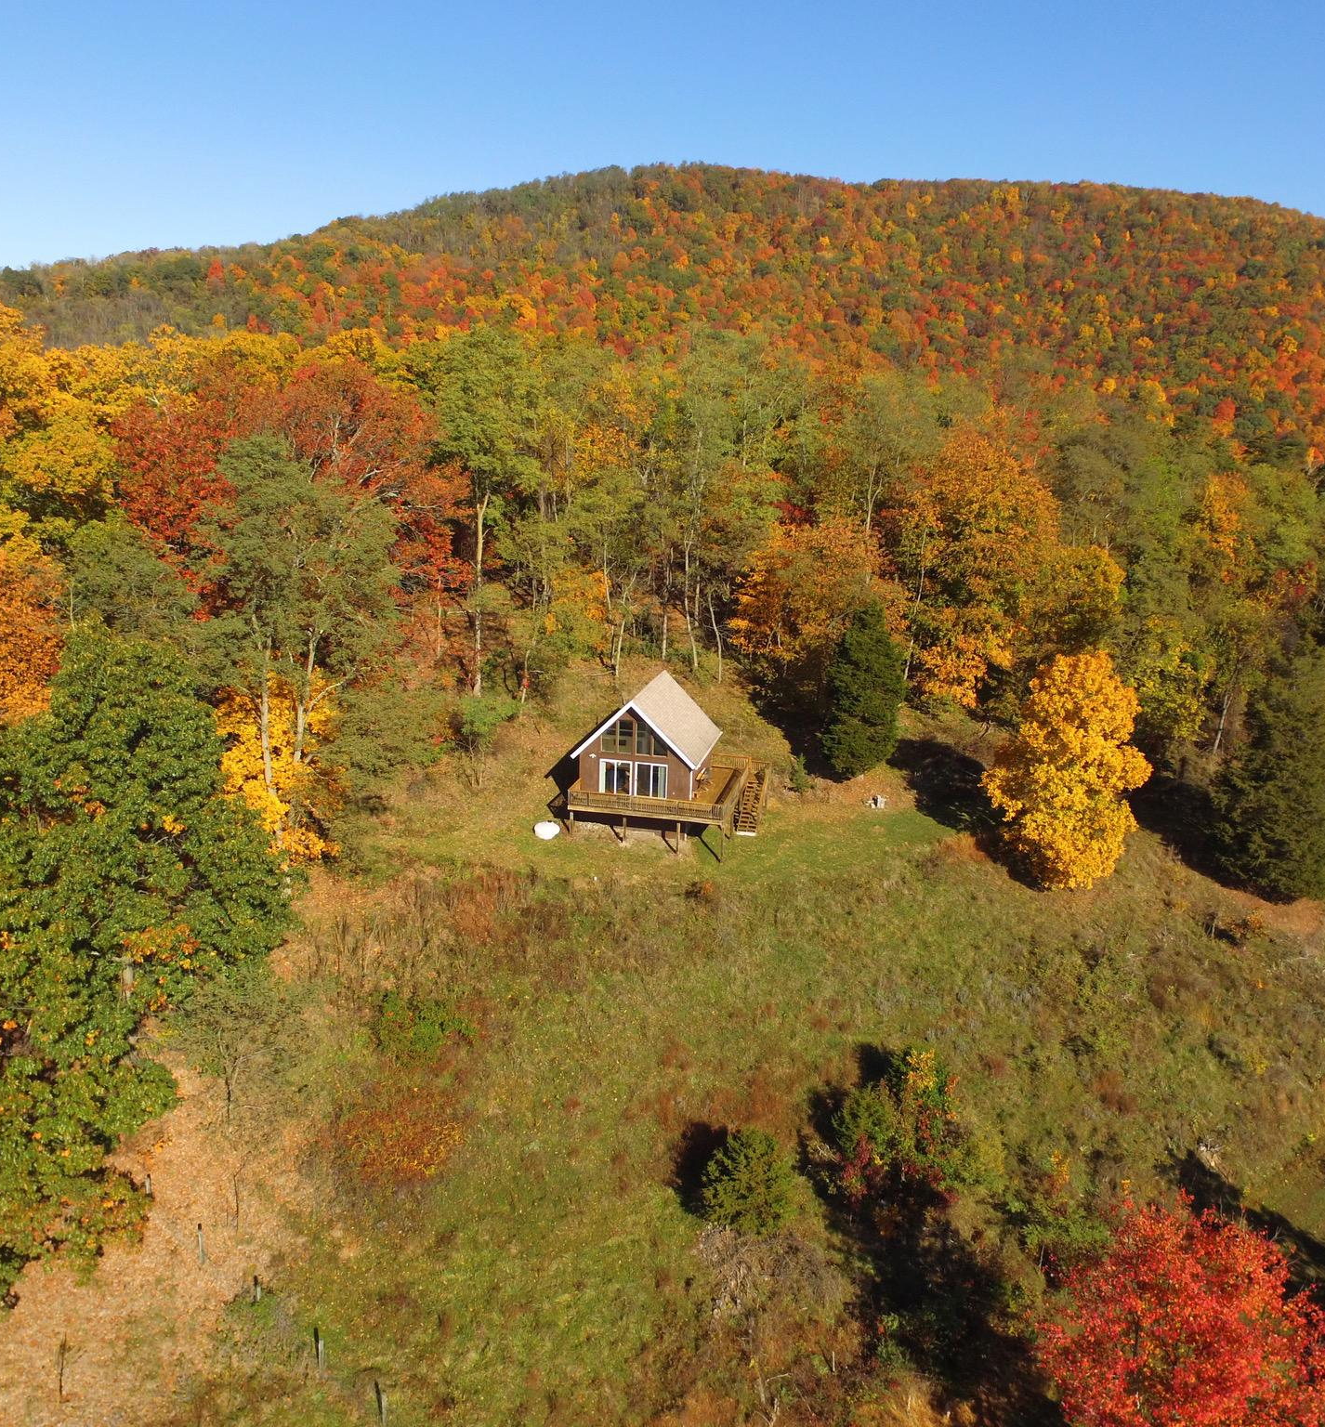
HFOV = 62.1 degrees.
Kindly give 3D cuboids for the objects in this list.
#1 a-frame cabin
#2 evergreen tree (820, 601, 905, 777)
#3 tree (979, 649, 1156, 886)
[{"bbox_3d":[0.420,2.503,61.183,9.579,7.725,8.498,4,17,14],"label":"a-frame cabin"},{"bbox_3d":[12.011,-1.426,66.988,5.070,10.780,4.920,0,16,0],"label":"evergreen tree"},{"bbox_3d":[20.103,2.786,54.801,8.000,11.880,7.760,0,16,0],"label":"tree"}]

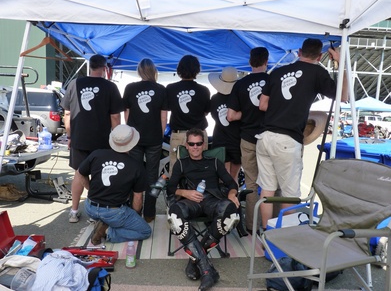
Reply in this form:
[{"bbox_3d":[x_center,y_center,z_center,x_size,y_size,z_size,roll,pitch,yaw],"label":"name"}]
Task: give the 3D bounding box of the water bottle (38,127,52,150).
[{"bbox_3d":[-1.845,-0.086,3.750,0.165,0.280,0.165,2,4,0],"label":"water bottle"}]

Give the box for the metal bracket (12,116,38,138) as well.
[{"bbox_3d":[-2.453,-0.274,4.400,0.370,0.300,0.120,1,5,-6],"label":"metal bracket"}]

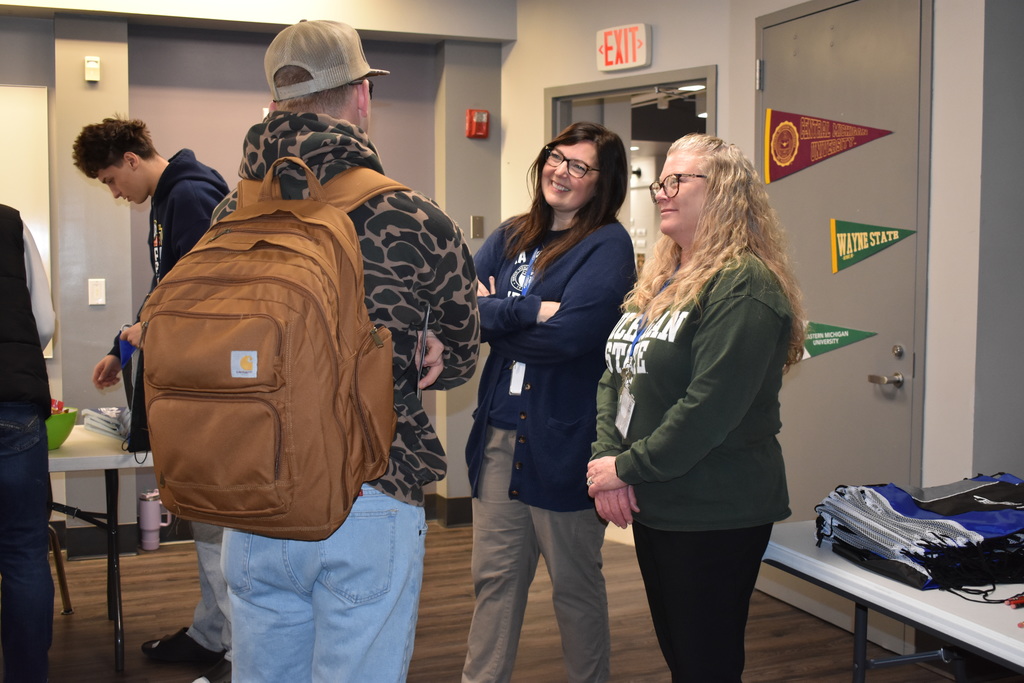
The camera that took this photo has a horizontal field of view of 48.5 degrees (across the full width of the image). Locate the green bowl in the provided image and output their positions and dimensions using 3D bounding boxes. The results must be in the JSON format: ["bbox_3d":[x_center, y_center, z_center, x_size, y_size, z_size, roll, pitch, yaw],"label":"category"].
[{"bbox_3d":[-1.585,0.291,3.803,0.265,0.125,0.265,-2,4,-23],"label":"green bowl"}]

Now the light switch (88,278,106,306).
[{"bbox_3d":[-1.871,-0.223,5.132,0.071,0.115,0.012,-1,4,-20],"label":"light switch"}]

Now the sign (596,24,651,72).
[{"bbox_3d":[0.518,-1.371,5.315,0.300,0.192,0.045,4,6,44],"label":"sign"}]

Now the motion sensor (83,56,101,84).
[{"bbox_3d":[-1.883,-1.221,5.109,0.066,0.112,0.047,-1,4,-22],"label":"motion sensor"}]

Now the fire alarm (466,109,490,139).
[{"bbox_3d":[-0.166,-1.084,5.672,0.117,0.142,0.050,-1,4,-20],"label":"fire alarm"}]

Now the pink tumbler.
[{"bbox_3d":[-1.690,0.840,5.398,0.145,0.277,0.095,-1,4,-18],"label":"pink tumbler"}]

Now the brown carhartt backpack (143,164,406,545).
[{"bbox_3d":[-0.396,0.010,1.880,0.335,0.550,0.290,2,6,22],"label":"brown carhartt backpack"}]

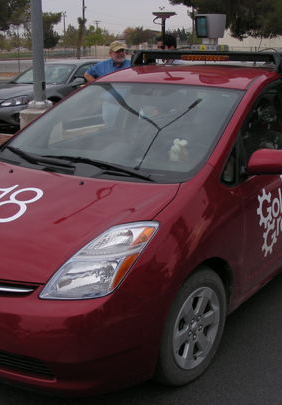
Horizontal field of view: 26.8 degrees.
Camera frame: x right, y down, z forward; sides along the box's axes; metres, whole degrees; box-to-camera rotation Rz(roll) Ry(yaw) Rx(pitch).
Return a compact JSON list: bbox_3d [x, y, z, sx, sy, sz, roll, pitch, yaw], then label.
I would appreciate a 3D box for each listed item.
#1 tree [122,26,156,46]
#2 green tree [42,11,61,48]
[{"bbox_3d":[-0.253,-27.834,100.000,5.400,4.000,5.000,-1,15,0],"label":"tree"},{"bbox_3d":[-10.746,-20.547,70.000,3.200,4.800,3.200,-1,15,0],"label":"green tree"}]

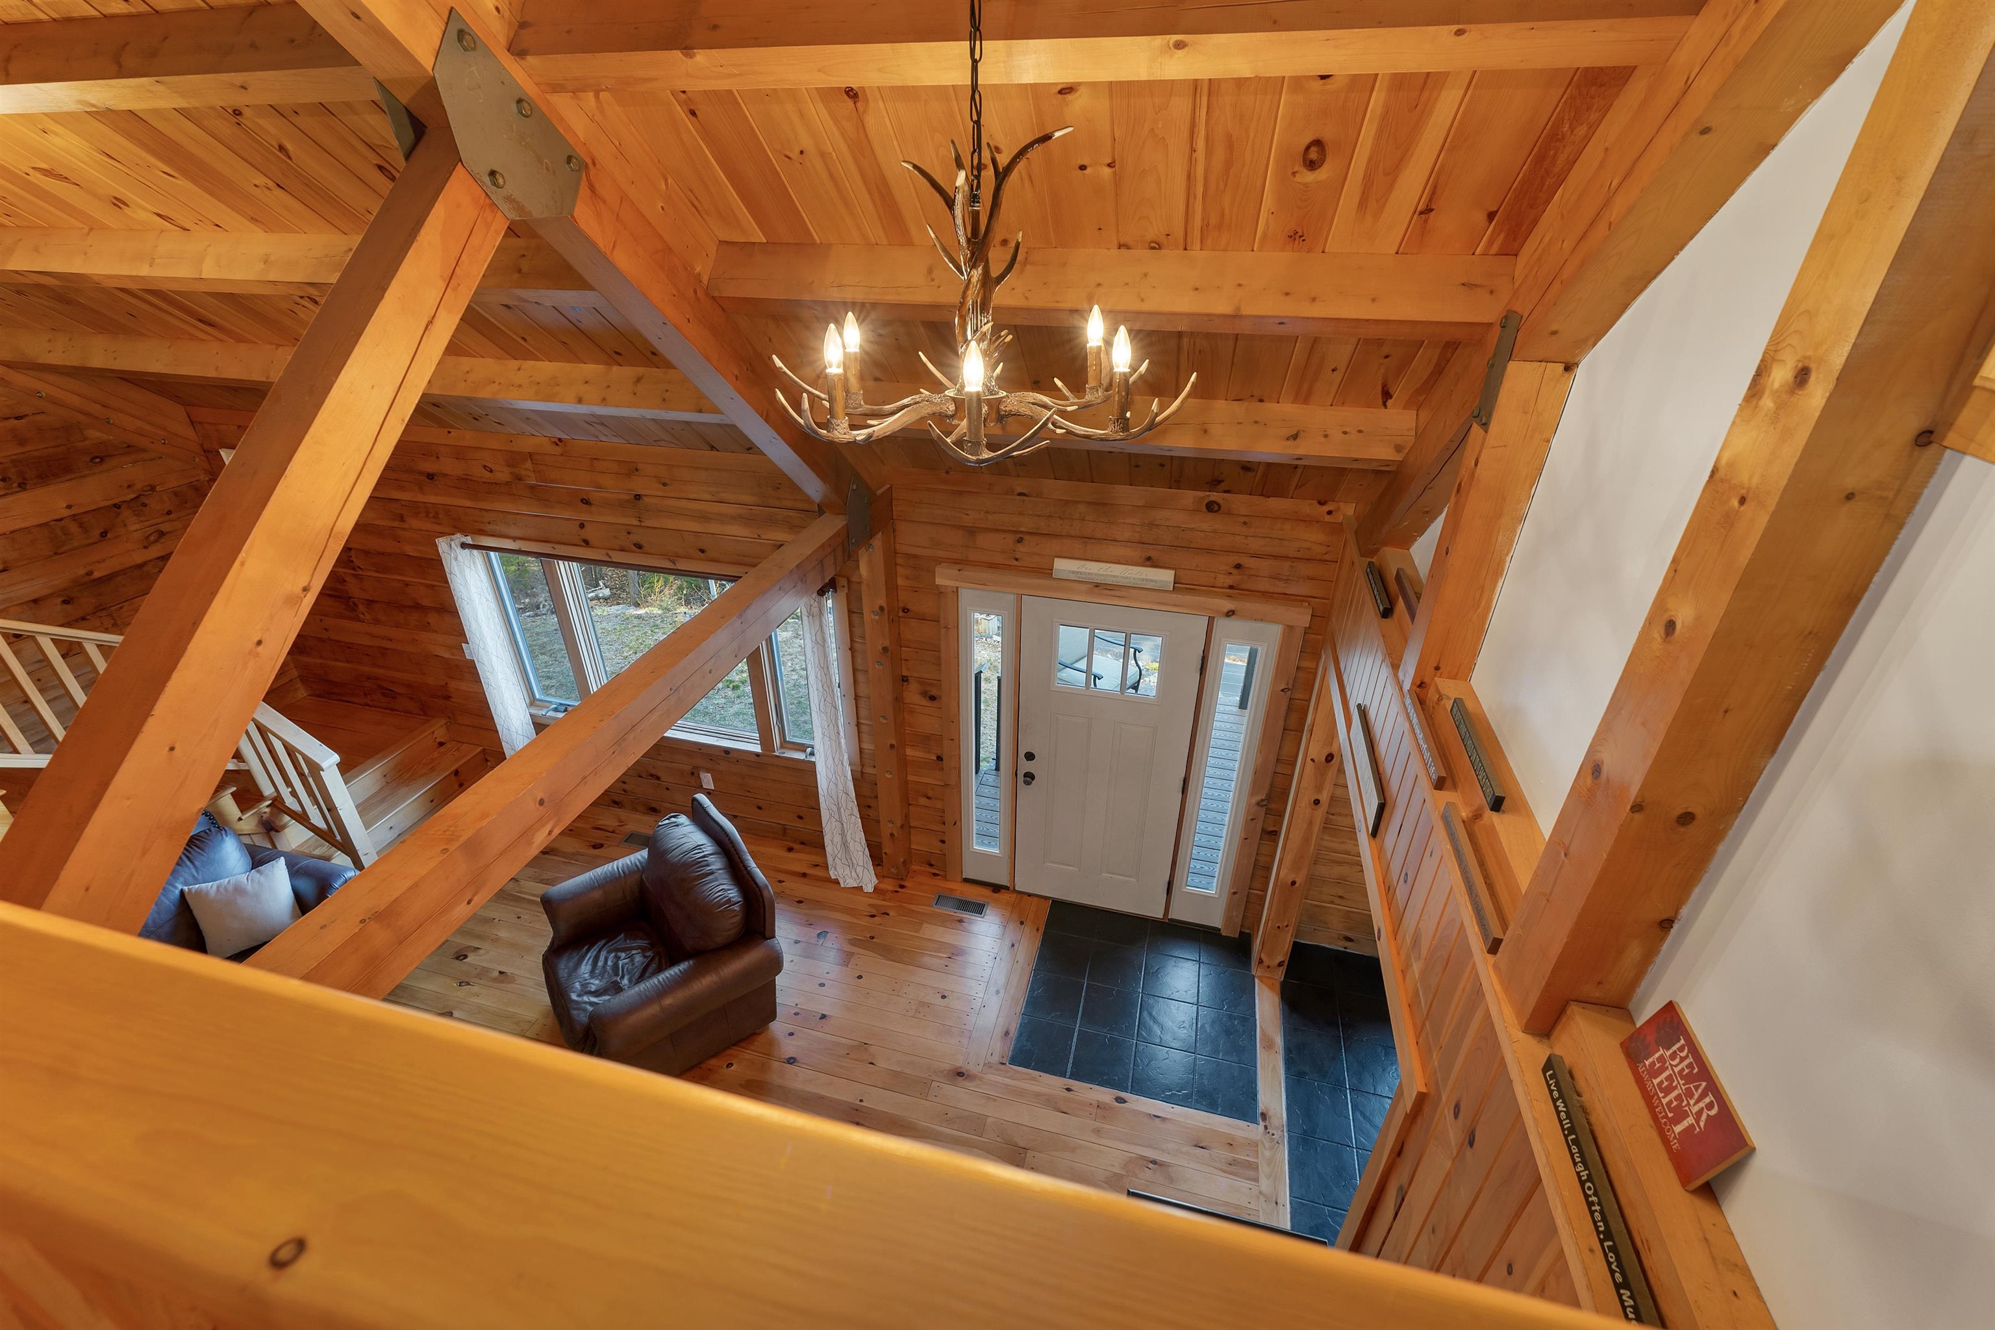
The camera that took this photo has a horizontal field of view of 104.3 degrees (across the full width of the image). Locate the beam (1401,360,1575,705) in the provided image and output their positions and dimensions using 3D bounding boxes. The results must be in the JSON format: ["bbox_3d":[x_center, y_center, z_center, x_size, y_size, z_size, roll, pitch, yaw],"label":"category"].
[{"bbox_3d":[1.308,-0.344,2.118,0.148,0.929,0.141,7,30,13],"label":"beam"}]

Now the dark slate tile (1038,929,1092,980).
[{"bbox_3d":[0.389,1.696,4.509,0.295,0.012,0.278,7,31,12],"label":"dark slate tile"}]

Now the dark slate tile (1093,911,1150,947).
[{"bbox_3d":[0.749,1.602,4.670,0.305,0.012,0.251,7,31,12],"label":"dark slate tile"}]

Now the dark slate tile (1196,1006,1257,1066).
[{"bbox_3d":[1.209,1.959,4.088,0.306,0.013,0.297,7,30,13],"label":"dark slate tile"}]

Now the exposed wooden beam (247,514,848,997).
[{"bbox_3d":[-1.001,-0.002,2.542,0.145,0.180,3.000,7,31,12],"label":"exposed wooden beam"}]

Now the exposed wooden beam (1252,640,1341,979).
[{"bbox_3d":[1.565,0.842,4.011,0.167,2.020,0.202,7,30,13],"label":"exposed wooden beam"}]

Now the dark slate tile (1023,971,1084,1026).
[{"bbox_3d":[0.320,1.837,4.267,0.295,0.012,0.291,7,31,12],"label":"dark slate tile"}]

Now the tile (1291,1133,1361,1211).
[{"bbox_3d":[1.469,2.290,3.490,0.292,0.013,0.291,7,30,13],"label":"tile"}]

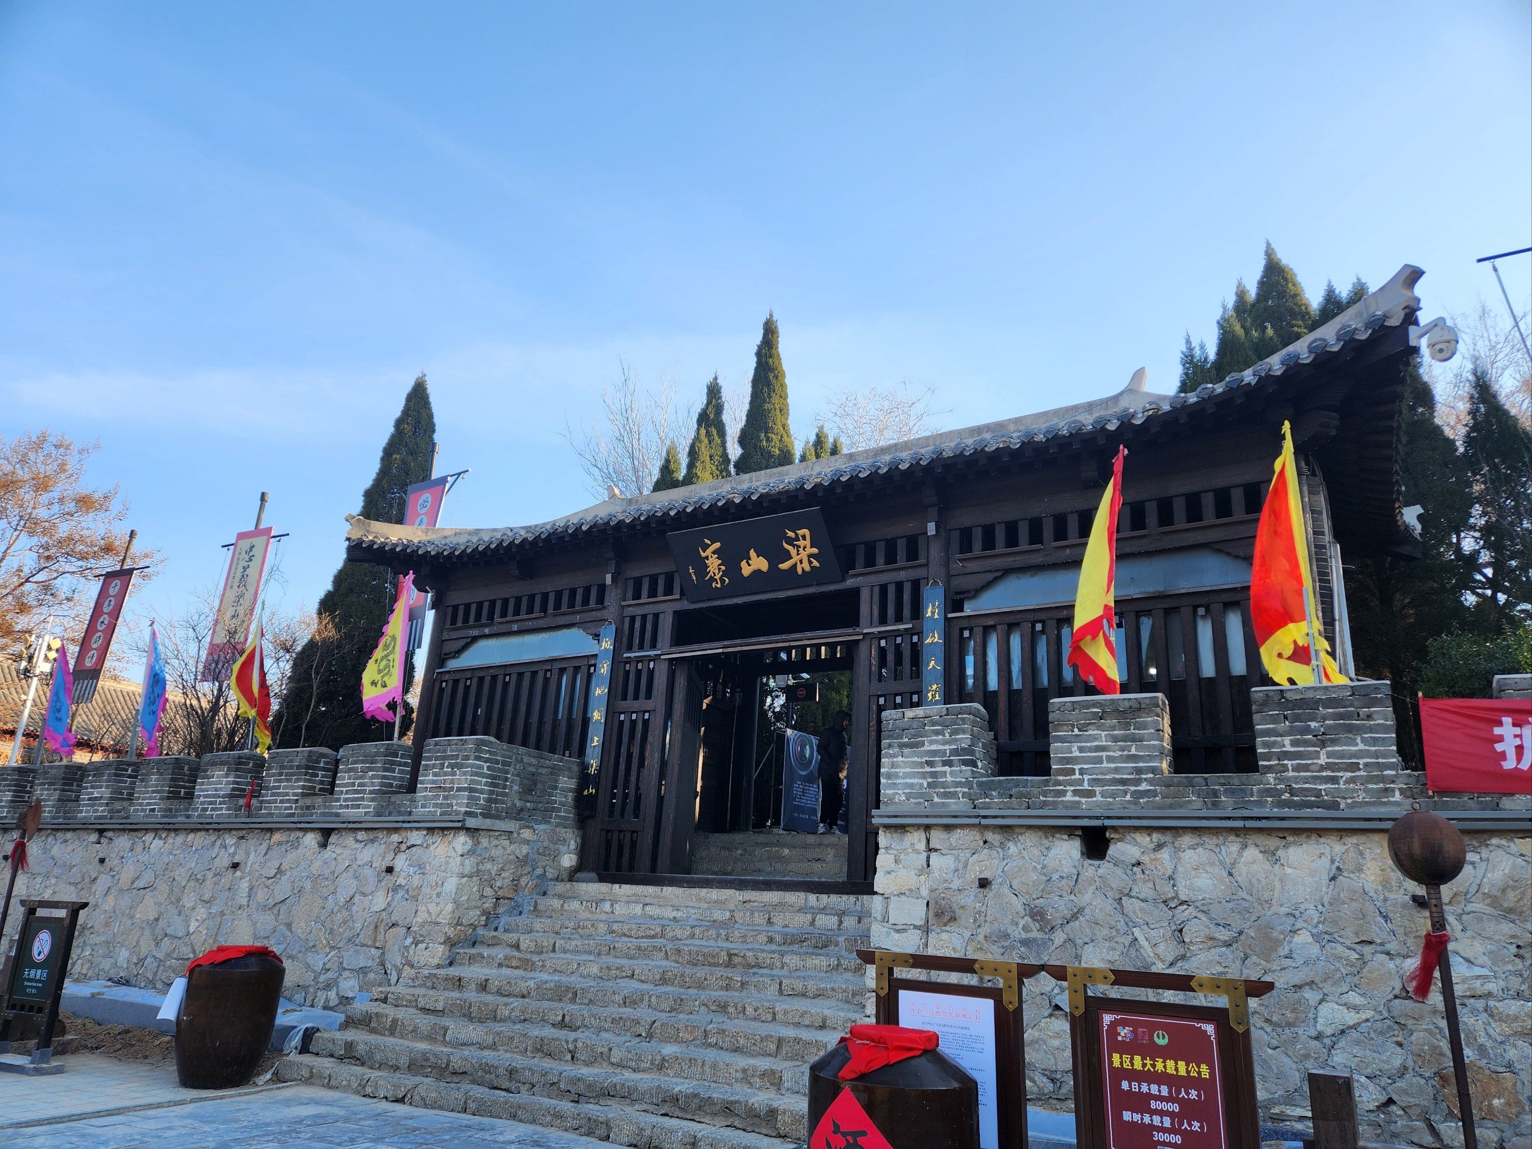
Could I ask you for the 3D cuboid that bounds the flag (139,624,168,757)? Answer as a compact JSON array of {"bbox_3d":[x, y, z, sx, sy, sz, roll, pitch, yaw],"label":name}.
[{"bbox_3d":[-9.076,1.681,15.063,0.430,1.980,0.260,15,-22,-29],"label":"flag"}]

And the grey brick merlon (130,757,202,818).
[{"bbox_3d":[-8.489,3.026,14.430,0.808,0.808,0.408,-8,-22,30],"label":"grey brick merlon"}]

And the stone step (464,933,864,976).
[{"bbox_3d":[-0.902,3.508,9.429,4.500,0.170,0.330,-8,-22,29],"label":"stone step"}]

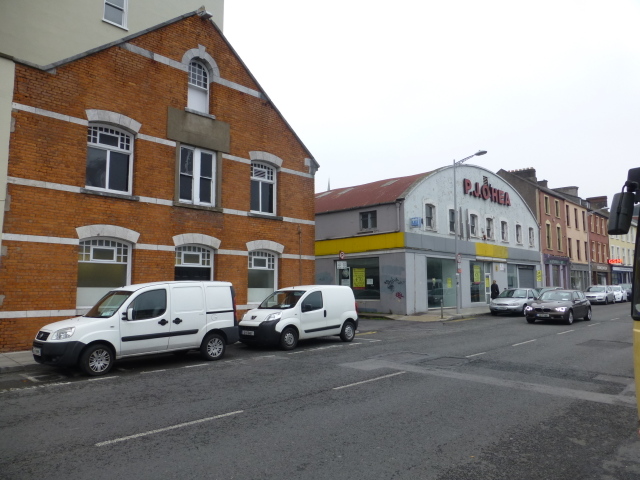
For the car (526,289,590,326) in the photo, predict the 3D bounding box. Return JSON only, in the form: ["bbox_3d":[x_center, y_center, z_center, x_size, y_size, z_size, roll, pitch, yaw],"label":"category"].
[{"bbox_3d":[11.316,3.167,21.028,4.320,1.420,1.770,6,-9,-44],"label":"car"}]

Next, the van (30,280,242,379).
[{"bbox_3d":[-3.961,1.847,9.969,1.720,1.820,4.220,-6,-9,43],"label":"van"}]

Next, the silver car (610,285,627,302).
[{"bbox_3d":[27.628,5.084,41.882,4.250,1.490,1.760,6,-9,-44],"label":"silver car"}]

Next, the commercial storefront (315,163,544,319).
[{"bbox_3d":[6.204,0.468,37.414,19.000,10.000,16.000,6,-9,-43],"label":"commercial storefront"}]

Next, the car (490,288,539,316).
[{"bbox_3d":[11.206,3.471,25.079,4.550,1.430,1.760,6,-9,-44],"label":"car"}]

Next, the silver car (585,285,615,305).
[{"bbox_3d":[23.901,4.724,38.081,4.550,1.460,1.780,6,-9,-44],"label":"silver car"}]

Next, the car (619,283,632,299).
[{"bbox_3d":[31.186,5.345,45.291,4.400,1.650,1.800,6,-9,-44],"label":"car"}]

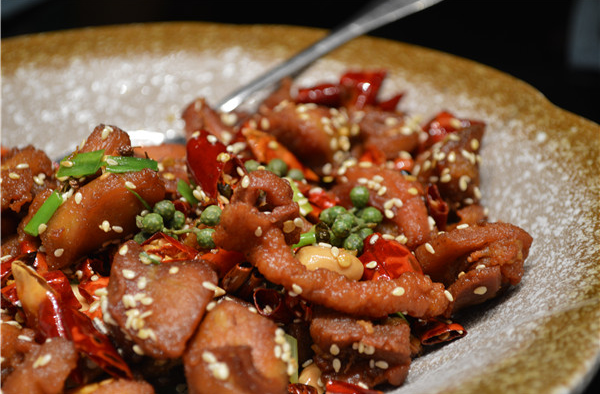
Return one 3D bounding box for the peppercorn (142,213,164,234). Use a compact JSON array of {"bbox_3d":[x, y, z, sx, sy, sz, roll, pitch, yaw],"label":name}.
[{"bbox_3d":[-0.038,0.007,0.285,0.005,0.005,0.005,0,27,0],"label":"peppercorn"}]

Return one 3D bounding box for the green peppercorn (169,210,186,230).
[{"bbox_3d":[-0.032,0.006,0.288,0.005,0.005,0.005,0,27,0],"label":"green peppercorn"}]

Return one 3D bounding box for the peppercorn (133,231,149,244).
[{"bbox_3d":[-0.040,0.011,0.283,0.005,0.005,0.005,0,27,0],"label":"peppercorn"}]

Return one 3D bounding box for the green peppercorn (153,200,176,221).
[{"bbox_3d":[-0.036,0.004,0.295,0.006,0.006,0.006,-1,28,0],"label":"green peppercorn"}]

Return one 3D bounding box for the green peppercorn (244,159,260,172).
[{"bbox_3d":[-0.014,-0.009,0.320,0.005,0.005,0.005,-1,28,0],"label":"green peppercorn"}]

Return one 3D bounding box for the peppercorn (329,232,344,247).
[{"bbox_3d":[0.009,0.010,0.280,0.005,0.005,0.005,-1,28,0],"label":"peppercorn"}]

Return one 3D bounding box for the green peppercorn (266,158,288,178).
[{"bbox_3d":[-0.006,-0.008,0.318,0.006,0.006,0.006,-1,28,0],"label":"green peppercorn"}]

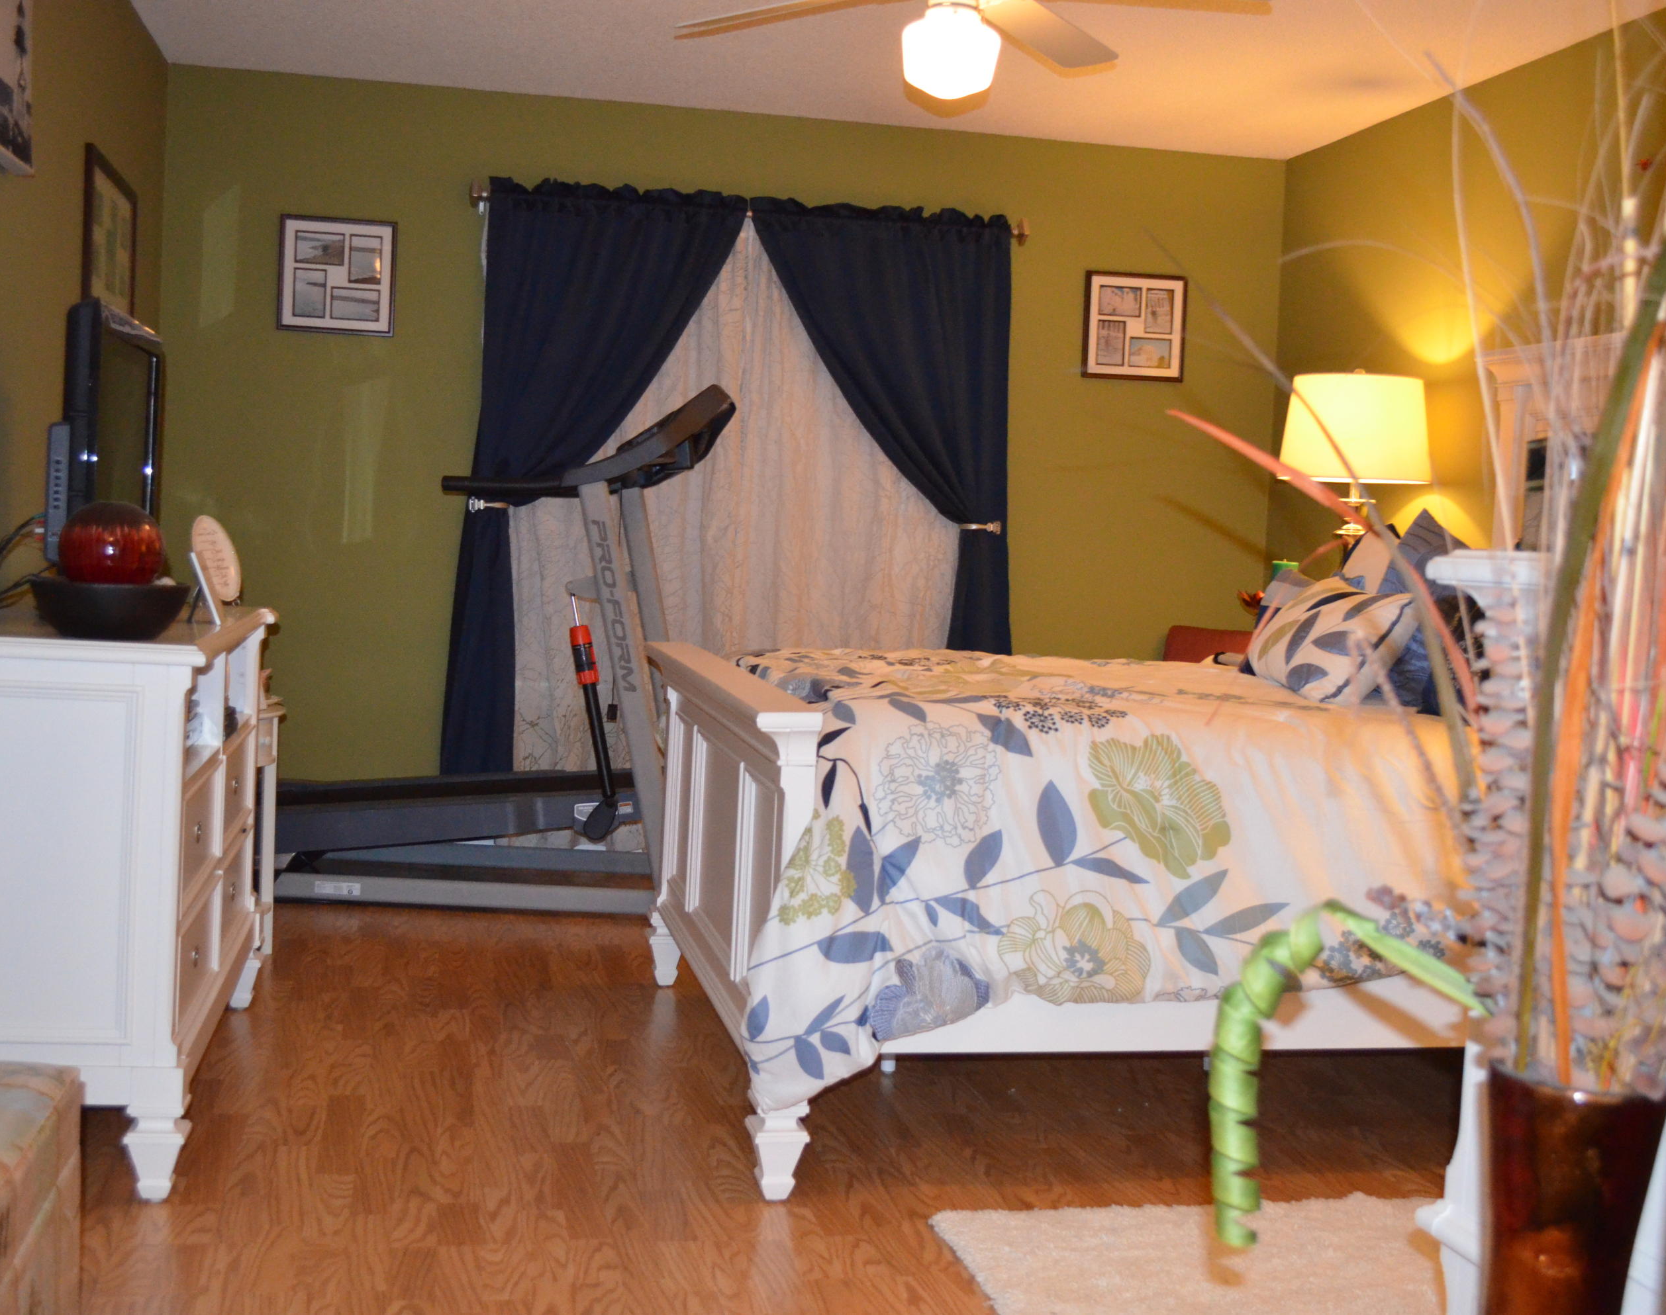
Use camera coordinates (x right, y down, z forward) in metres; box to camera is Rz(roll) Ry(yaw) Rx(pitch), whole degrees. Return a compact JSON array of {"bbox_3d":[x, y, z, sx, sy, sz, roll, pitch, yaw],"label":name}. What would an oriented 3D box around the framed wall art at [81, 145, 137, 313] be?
[{"bbox_3d":[-1.787,-1.006,4.922,0.026,0.400,0.720,2,4,-12],"label":"framed wall art"}]

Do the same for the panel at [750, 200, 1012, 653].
[{"bbox_3d":[0.149,-0.379,6.462,0.950,2.155,0.130,2,4,-12],"label":"panel"}]

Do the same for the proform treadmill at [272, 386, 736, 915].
[{"bbox_3d":[-1.097,-0.067,5.871,1.694,1.496,0.803,3,4,-1],"label":"proform treadmill"}]

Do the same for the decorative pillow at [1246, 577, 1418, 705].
[{"bbox_3d":[1.083,-0.036,4.360,0.145,0.310,0.400,42,-4,-11],"label":"decorative pillow"}]

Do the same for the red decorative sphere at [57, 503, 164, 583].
[{"bbox_3d":[-1.178,-0.170,3.235,0.167,0.160,0.167,2,4,-12],"label":"red decorative sphere"}]

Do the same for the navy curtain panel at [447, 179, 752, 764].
[{"bbox_3d":[-0.767,-0.408,6.274,0.927,2.155,0.130,2,4,-12],"label":"navy curtain panel"}]

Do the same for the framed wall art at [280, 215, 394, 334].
[{"bbox_3d":[-1.562,-1.205,6.258,0.350,0.356,0.020,2,4,-12],"label":"framed wall art"}]

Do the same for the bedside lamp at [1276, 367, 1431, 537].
[{"bbox_3d":[1.473,-0.449,5.595,0.463,0.720,0.463,2,4,-12],"label":"bedside lamp"}]

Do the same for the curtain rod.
[{"bbox_3d":[-0.240,-1.408,6.291,1.810,0.085,0.090,2,4,-12],"label":"curtain rod"}]

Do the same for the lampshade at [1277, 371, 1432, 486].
[{"bbox_3d":[1.482,-0.639,5.583,0.463,0.313,0.463,2,4,-12],"label":"lampshade"}]

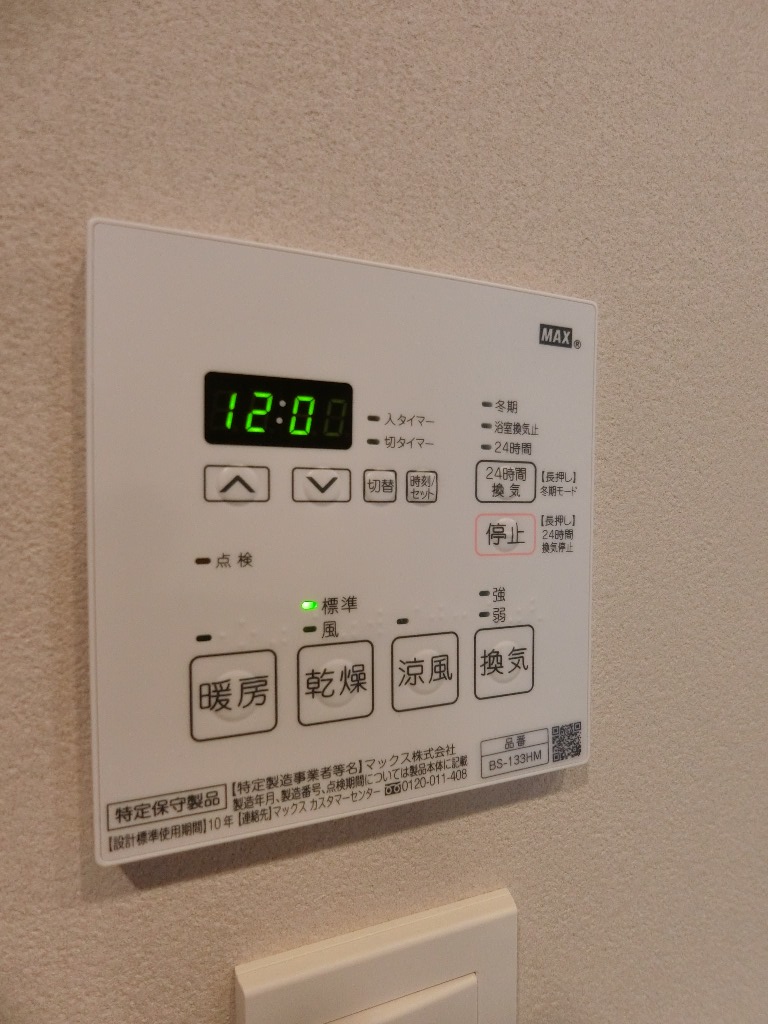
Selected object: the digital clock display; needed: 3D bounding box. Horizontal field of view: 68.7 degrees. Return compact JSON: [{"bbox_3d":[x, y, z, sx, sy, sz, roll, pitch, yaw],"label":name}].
[{"bbox_3d":[-0.021,-0.020,0.116,0.030,0.014,0.004,0,2,-22],"label":"digital clock display"}]

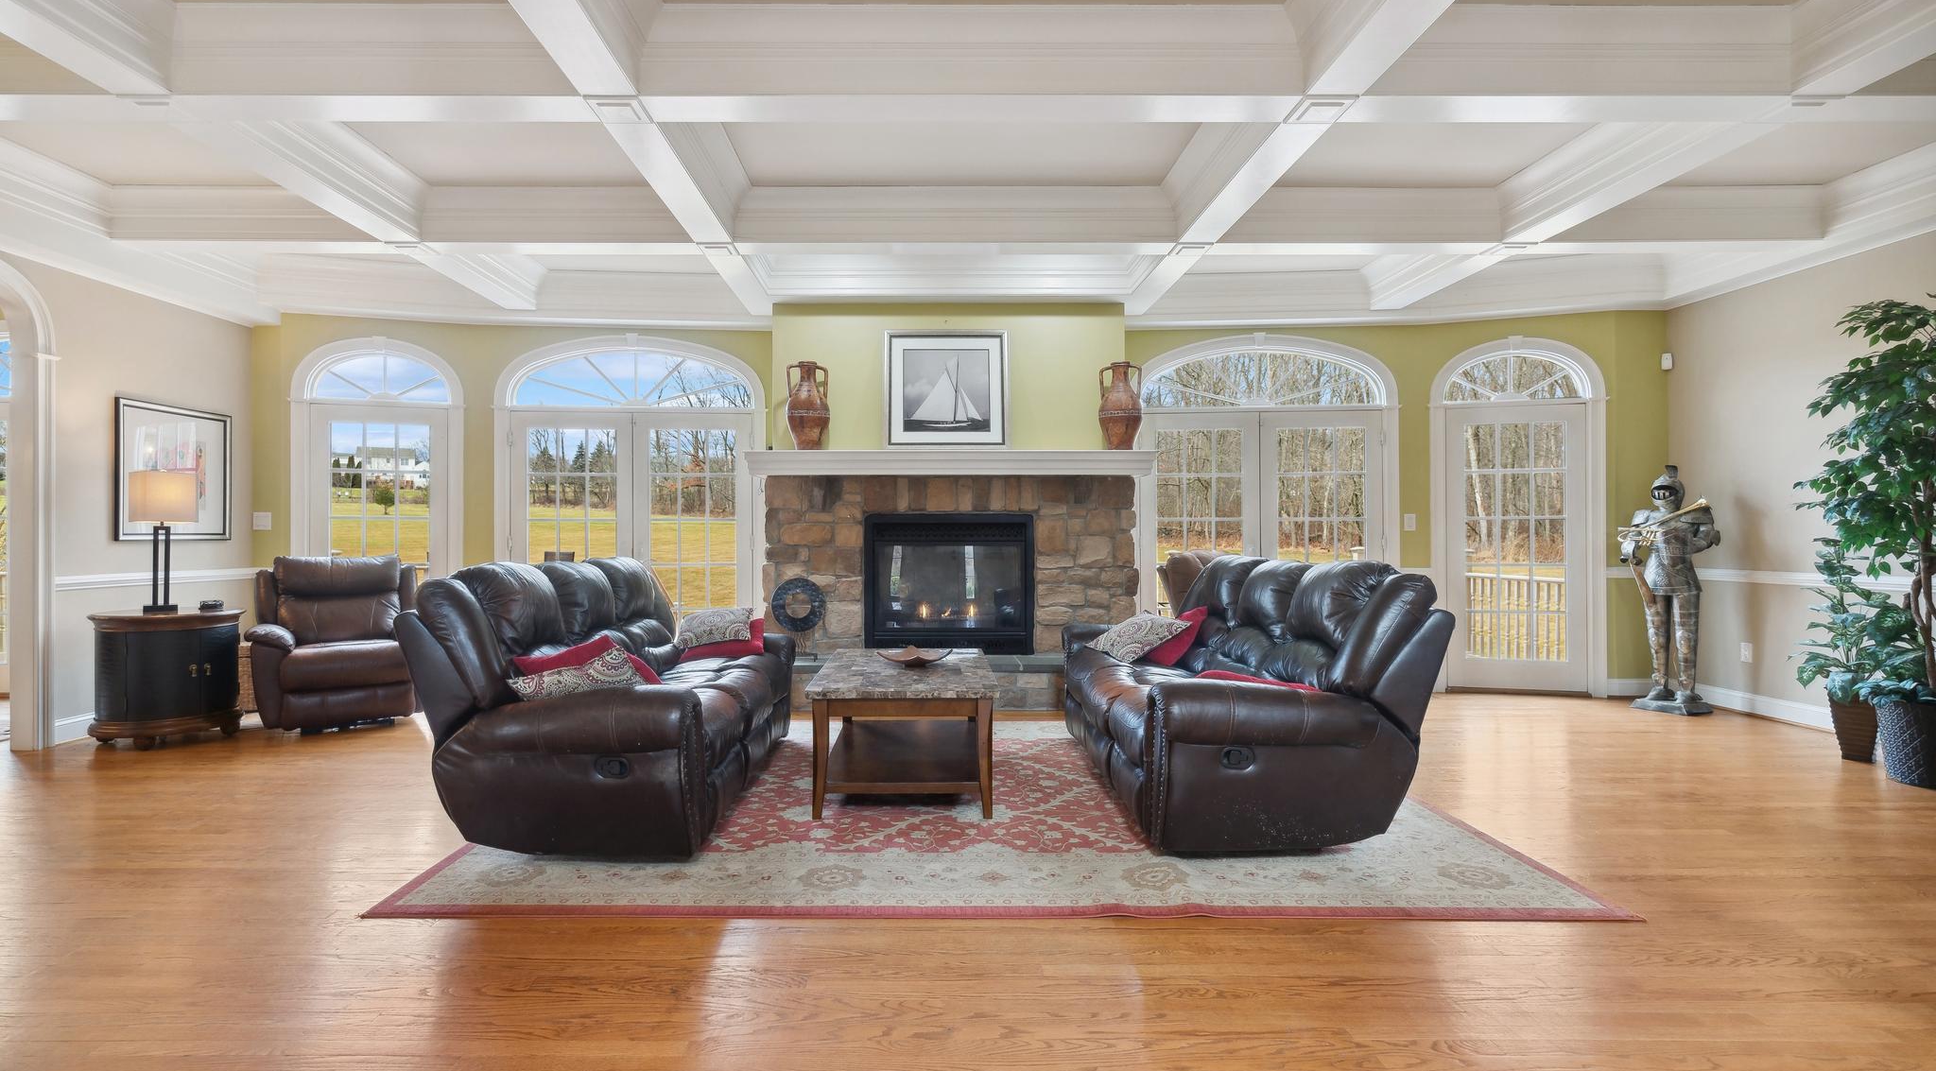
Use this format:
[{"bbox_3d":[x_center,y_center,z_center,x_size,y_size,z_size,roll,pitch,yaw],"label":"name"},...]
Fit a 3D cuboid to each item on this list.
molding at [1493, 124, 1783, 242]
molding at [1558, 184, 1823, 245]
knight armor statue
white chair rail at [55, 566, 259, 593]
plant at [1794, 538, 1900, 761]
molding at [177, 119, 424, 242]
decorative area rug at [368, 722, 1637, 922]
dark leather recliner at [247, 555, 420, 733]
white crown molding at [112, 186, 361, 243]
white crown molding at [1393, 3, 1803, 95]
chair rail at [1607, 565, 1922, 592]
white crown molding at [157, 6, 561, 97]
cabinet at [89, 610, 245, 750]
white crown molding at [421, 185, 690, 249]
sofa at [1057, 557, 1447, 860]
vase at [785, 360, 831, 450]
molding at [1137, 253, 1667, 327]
[{"bbox_3d":[3.030,-1.747,4.060,0.330,0.255,1.380,0,0,-3],"label":"molding"},{"bbox_3d":[3.960,-1.770,4.720,1.520,0.280,0.130,0,0,0],"label":"molding"},{"bbox_3d":[4.550,0.335,5.570,0.360,1.590,0.540,0,0,-42],"label":"knight armor statue"},{"bbox_3d":[-4.888,0.266,5.258,0.030,0.079,1.266,0,0,0],"label":"white chair rail"},{"bbox_3d":[4.550,0.585,4.420,0.460,1.140,0.460,0,0,0],"label":"plant"},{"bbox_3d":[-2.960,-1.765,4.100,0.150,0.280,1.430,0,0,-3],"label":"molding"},{"bbox_3d":[0.075,1.118,3.860,3.740,0.016,2.680,0,0,-1],"label":"decorative area rug"},{"bbox_3d":[-3.860,0.610,5.360,0.930,1.000,0.950,0,0,-37],"label":"dark leather recliner"},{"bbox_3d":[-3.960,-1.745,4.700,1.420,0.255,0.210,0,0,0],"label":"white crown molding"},{"bbox_3d":[2.264,-1.773,3.135,1.601,0.274,0.122,0,0,0],"label":"white crown molding"},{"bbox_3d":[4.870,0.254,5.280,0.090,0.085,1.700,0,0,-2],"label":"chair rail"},{"bbox_3d":[-2.198,-1.773,3.135,1.540,0.274,0.122,0,0,0],"label":"white crown molding"},{"bbox_3d":[-4.442,0.782,4.771,0.547,0.704,0.709,0,0,31],"label":"cabinet"},{"bbox_3d":[-2.283,-1.765,4.750,1.530,0.280,0.130,0,0,0],"label":"white crown molding"},{"bbox_3d":[1.105,0.605,3.900,1.070,1.000,2.000,0,0,-2],"label":"sofa"},{"bbox_3d":[-1.128,-0.925,6.110,0.315,0.640,0.300,0,0,0],"label":"vase"},{"bbox_3d":[2.990,-1.747,6.230,3.680,0.330,0.420,0,0,7],"label":"molding"}]

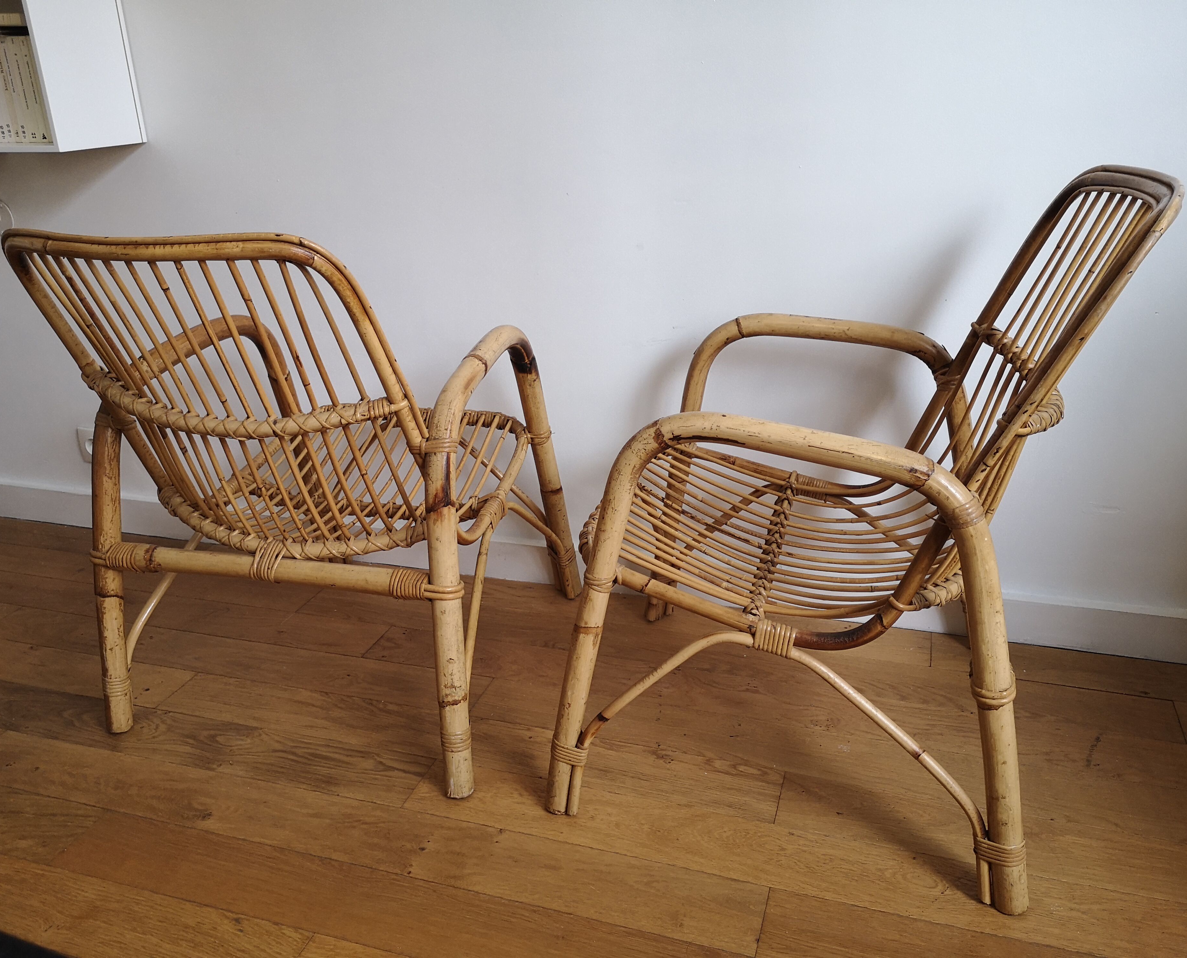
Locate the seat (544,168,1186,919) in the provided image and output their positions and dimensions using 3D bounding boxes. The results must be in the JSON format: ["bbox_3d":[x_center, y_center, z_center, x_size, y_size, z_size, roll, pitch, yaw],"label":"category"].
[{"bbox_3d":[0.330,0.004,1.396,0.698,0.834,0.645,4,22,17],"label":"seat"}]

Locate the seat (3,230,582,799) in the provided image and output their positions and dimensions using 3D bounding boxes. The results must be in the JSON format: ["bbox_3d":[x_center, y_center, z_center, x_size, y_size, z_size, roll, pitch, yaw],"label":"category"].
[{"bbox_3d":[-0.426,-0.042,1.619,0.645,0.816,0.698,4,22,16],"label":"seat"}]

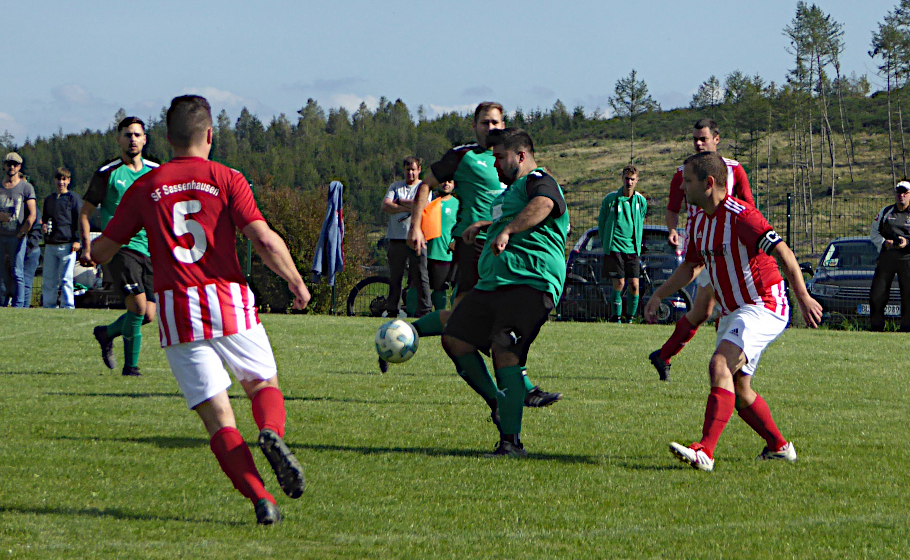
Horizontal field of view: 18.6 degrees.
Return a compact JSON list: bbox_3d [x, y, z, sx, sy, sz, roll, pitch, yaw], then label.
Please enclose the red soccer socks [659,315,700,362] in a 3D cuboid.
[{"bbox_3d":[1.557,0.413,19.300,0.130,0.360,0.140,28,21,-46],"label":"red soccer socks"}]

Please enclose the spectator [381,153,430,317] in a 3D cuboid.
[{"bbox_3d":[-0.542,-0.469,31.100,0.540,1.810,0.380,1,1,0],"label":"spectator"}]

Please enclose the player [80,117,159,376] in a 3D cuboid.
[{"bbox_3d":[-2.306,-0.232,19.300,0.580,1.790,0.660,0,2,-21],"label":"player"}]

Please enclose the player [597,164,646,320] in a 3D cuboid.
[{"bbox_3d":[1.872,-0.402,31.100,0.530,1.790,0.360,1,1,1],"label":"player"}]

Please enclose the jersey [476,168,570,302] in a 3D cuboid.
[{"bbox_3d":[0.344,-0.223,13.970,0.420,0.690,0.560,2,1,-28],"label":"jersey"}]

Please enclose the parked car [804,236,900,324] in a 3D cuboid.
[{"bbox_3d":[5.390,0.155,35.400,1.730,1.410,4.400,1,2,9],"label":"parked car"}]

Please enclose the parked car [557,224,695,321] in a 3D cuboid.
[{"bbox_3d":[2.330,0.005,37.100,1.730,1.460,4.400,1,1,3],"label":"parked car"}]

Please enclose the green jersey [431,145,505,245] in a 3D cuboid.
[{"bbox_3d":[0.172,-0.516,16.800,0.620,0.640,0.320,-3,3,-9],"label":"green jersey"}]

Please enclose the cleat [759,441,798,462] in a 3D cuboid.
[{"bbox_3d":[1.640,0.871,14.130,0.280,0.110,0.105,2,2,36],"label":"cleat"}]

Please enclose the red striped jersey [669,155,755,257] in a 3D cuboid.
[{"bbox_3d":[1.742,-0.492,18.900,0.600,0.680,0.320,-1,2,7],"label":"red striped jersey"}]

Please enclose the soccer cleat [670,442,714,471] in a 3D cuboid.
[{"bbox_3d":[1.150,0.864,13.500,0.280,0.115,0.105,-27,-7,-30],"label":"soccer cleat"}]

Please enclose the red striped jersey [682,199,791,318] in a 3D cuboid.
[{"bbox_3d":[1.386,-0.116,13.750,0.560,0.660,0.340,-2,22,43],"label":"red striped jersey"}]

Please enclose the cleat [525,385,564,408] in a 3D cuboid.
[{"bbox_3d":[0.530,0.707,16.750,0.280,0.115,0.105,13,3,28],"label":"cleat"}]

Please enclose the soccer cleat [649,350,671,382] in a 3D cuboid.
[{"bbox_3d":[1.429,0.600,19.400,0.110,0.280,0.100,-29,-20,12],"label":"soccer cleat"}]

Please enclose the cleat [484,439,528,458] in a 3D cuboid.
[{"bbox_3d":[0.261,0.846,13.970,0.280,0.110,0.105,-1,2,-40],"label":"cleat"}]

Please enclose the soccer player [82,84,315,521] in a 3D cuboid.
[{"bbox_3d":[-1.027,0.118,11.100,0.840,1.700,0.680,1,1,-5],"label":"soccer player"}]

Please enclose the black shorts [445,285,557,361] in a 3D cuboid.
[{"bbox_3d":[0.236,0.210,14.100,0.480,0.450,0.430,0,2,-30],"label":"black shorts"}]

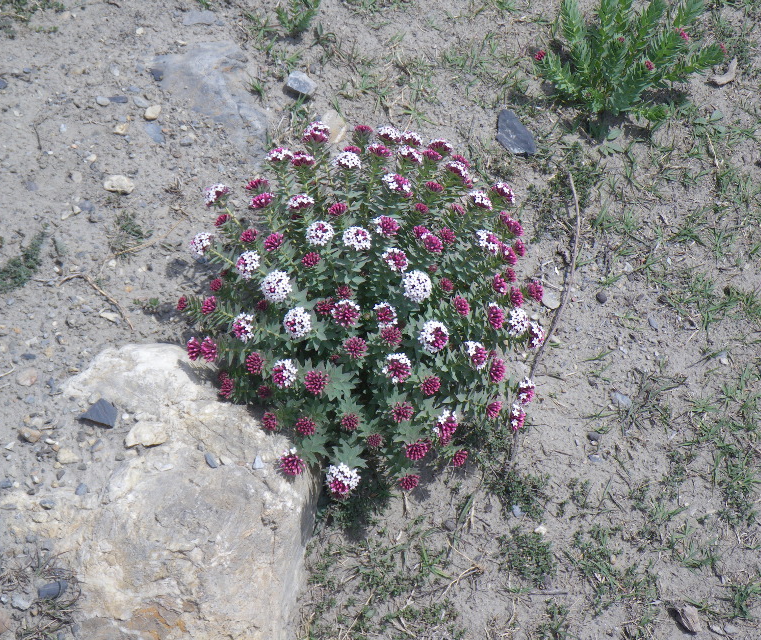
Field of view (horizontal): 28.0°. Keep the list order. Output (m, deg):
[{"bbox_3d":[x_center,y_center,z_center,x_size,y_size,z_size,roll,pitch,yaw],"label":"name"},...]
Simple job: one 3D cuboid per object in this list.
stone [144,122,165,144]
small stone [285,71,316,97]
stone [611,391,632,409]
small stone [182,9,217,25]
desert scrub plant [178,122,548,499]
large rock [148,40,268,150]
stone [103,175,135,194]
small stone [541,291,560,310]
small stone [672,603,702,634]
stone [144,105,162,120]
[{"bbox_3d":[-0.312,-0.262,2.139,0.019,0.016,0.044,-29,59,-19],"label":"stone"},{"bbox_3d":[-0.111,-0.339,2.192,0.045,0.030,0.035,12,55,9],"label":"small stone"},{"bbox_3d":[0.296,0.097,1.880,0.032,0.012,0.012,31,60,21],"label":"stone"},{"bbox_3d":[-0.268,-0.450,2.276,0.051,0.018,0.026,1,54,0],"label":"small stone"},{"bbox_3d":[-0.020,-0.034,1.811,0.436,0.270,0.498,0,54,0],"label":"desert scrub plant"},{"bbox_3d":[-0.239,-0.307,2.201,0.132,0.070,0.236,-16,56,-11],"label":"large rock"},{"bbox_3d":[-0.355,-0.184,2.081,0.040,0.026,0.028,11,55,8],"label":"stone"},{"bbox_3d":[0.220,-0.025,1.967,0.028,0.014,0.019,34,61,22],"label":"small stone"},{"bbox_3d":[0.345,0.333,1.706,0.026,0.022,0.036,-16,56,-12],"label":"small stone"},{"bbox_3d":[-0.321,-0.293,2.161,0.025,0.018,0.021,-15,55,-11],"label":"stone"}]

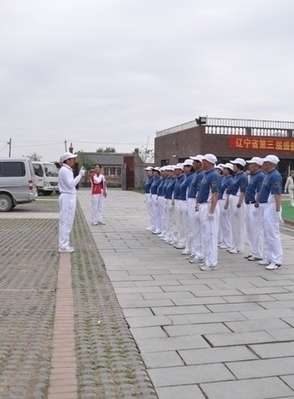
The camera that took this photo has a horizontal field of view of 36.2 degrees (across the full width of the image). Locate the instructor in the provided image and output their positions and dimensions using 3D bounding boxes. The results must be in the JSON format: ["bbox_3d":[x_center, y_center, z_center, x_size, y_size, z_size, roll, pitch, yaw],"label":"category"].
[{"bbox_3d":[-1.383,0.067,8.147,0.500,1.770,0.500,0,3,-8],"label":"instructor"}]

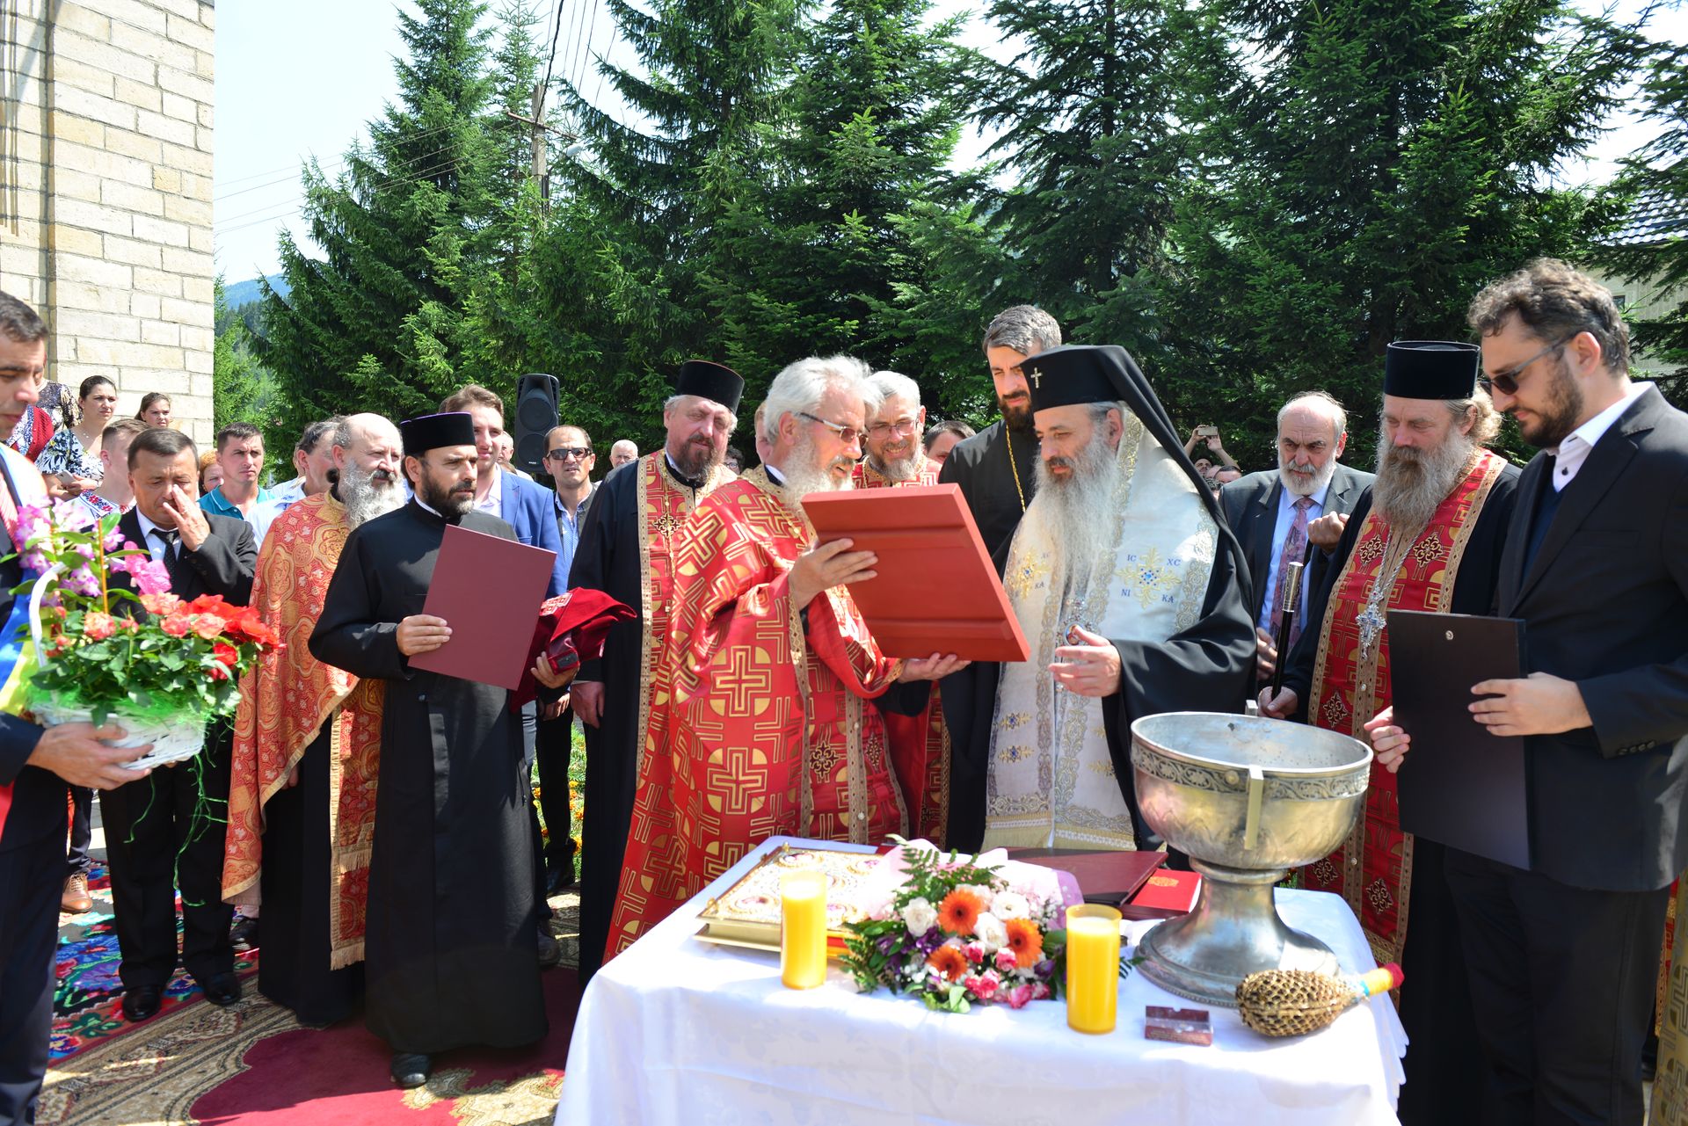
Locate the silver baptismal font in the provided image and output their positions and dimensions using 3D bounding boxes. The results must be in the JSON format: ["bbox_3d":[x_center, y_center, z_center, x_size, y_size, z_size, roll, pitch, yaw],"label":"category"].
[{"bbox_3d":[0.698,0.514,2.145,0.399,0.423,0.435,4,6,9],"label":"silver baptismal font"}]

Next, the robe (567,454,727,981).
[{"bbox_3d":[-0.469,0.489,3.300,0.600,1.550,0.420,1,6,-21],"label":"robe"}]

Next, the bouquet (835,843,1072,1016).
[{"bbox_3d":[0.201,0.599,2.100,0.410,0.200,0.360,3,6,-3],"label":"bouquet"}]

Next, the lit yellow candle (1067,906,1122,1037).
[{"bbox_3d":[0.392,0.633,1.910,0.085,0.190,0.085,3,6,0],"label":"lit yellow candle"}]

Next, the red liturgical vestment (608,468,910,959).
[{"bbox_3d":[-0.186,0.519,2.800,0.520,1.500,0.580,8,7,41],"label":"red liturgical vestment"}]

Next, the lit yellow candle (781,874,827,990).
[{"bbox_3d":[-0.062,0.603,2.004,0.076,0.183,0.076,3,6,0],"label":"lit yellow candle"}]

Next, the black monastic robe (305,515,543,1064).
[{"bbox_3d":[-1.068,0.539,3.180,0.580,1.430,0.460,-1,7,-34],"label":"black monastic robe"}]

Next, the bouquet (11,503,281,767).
[{"bbox_3d":[-1.145,0.120,2.000,0.400,0.420,0.320,1,6,-21],"label":"bouquet"}]

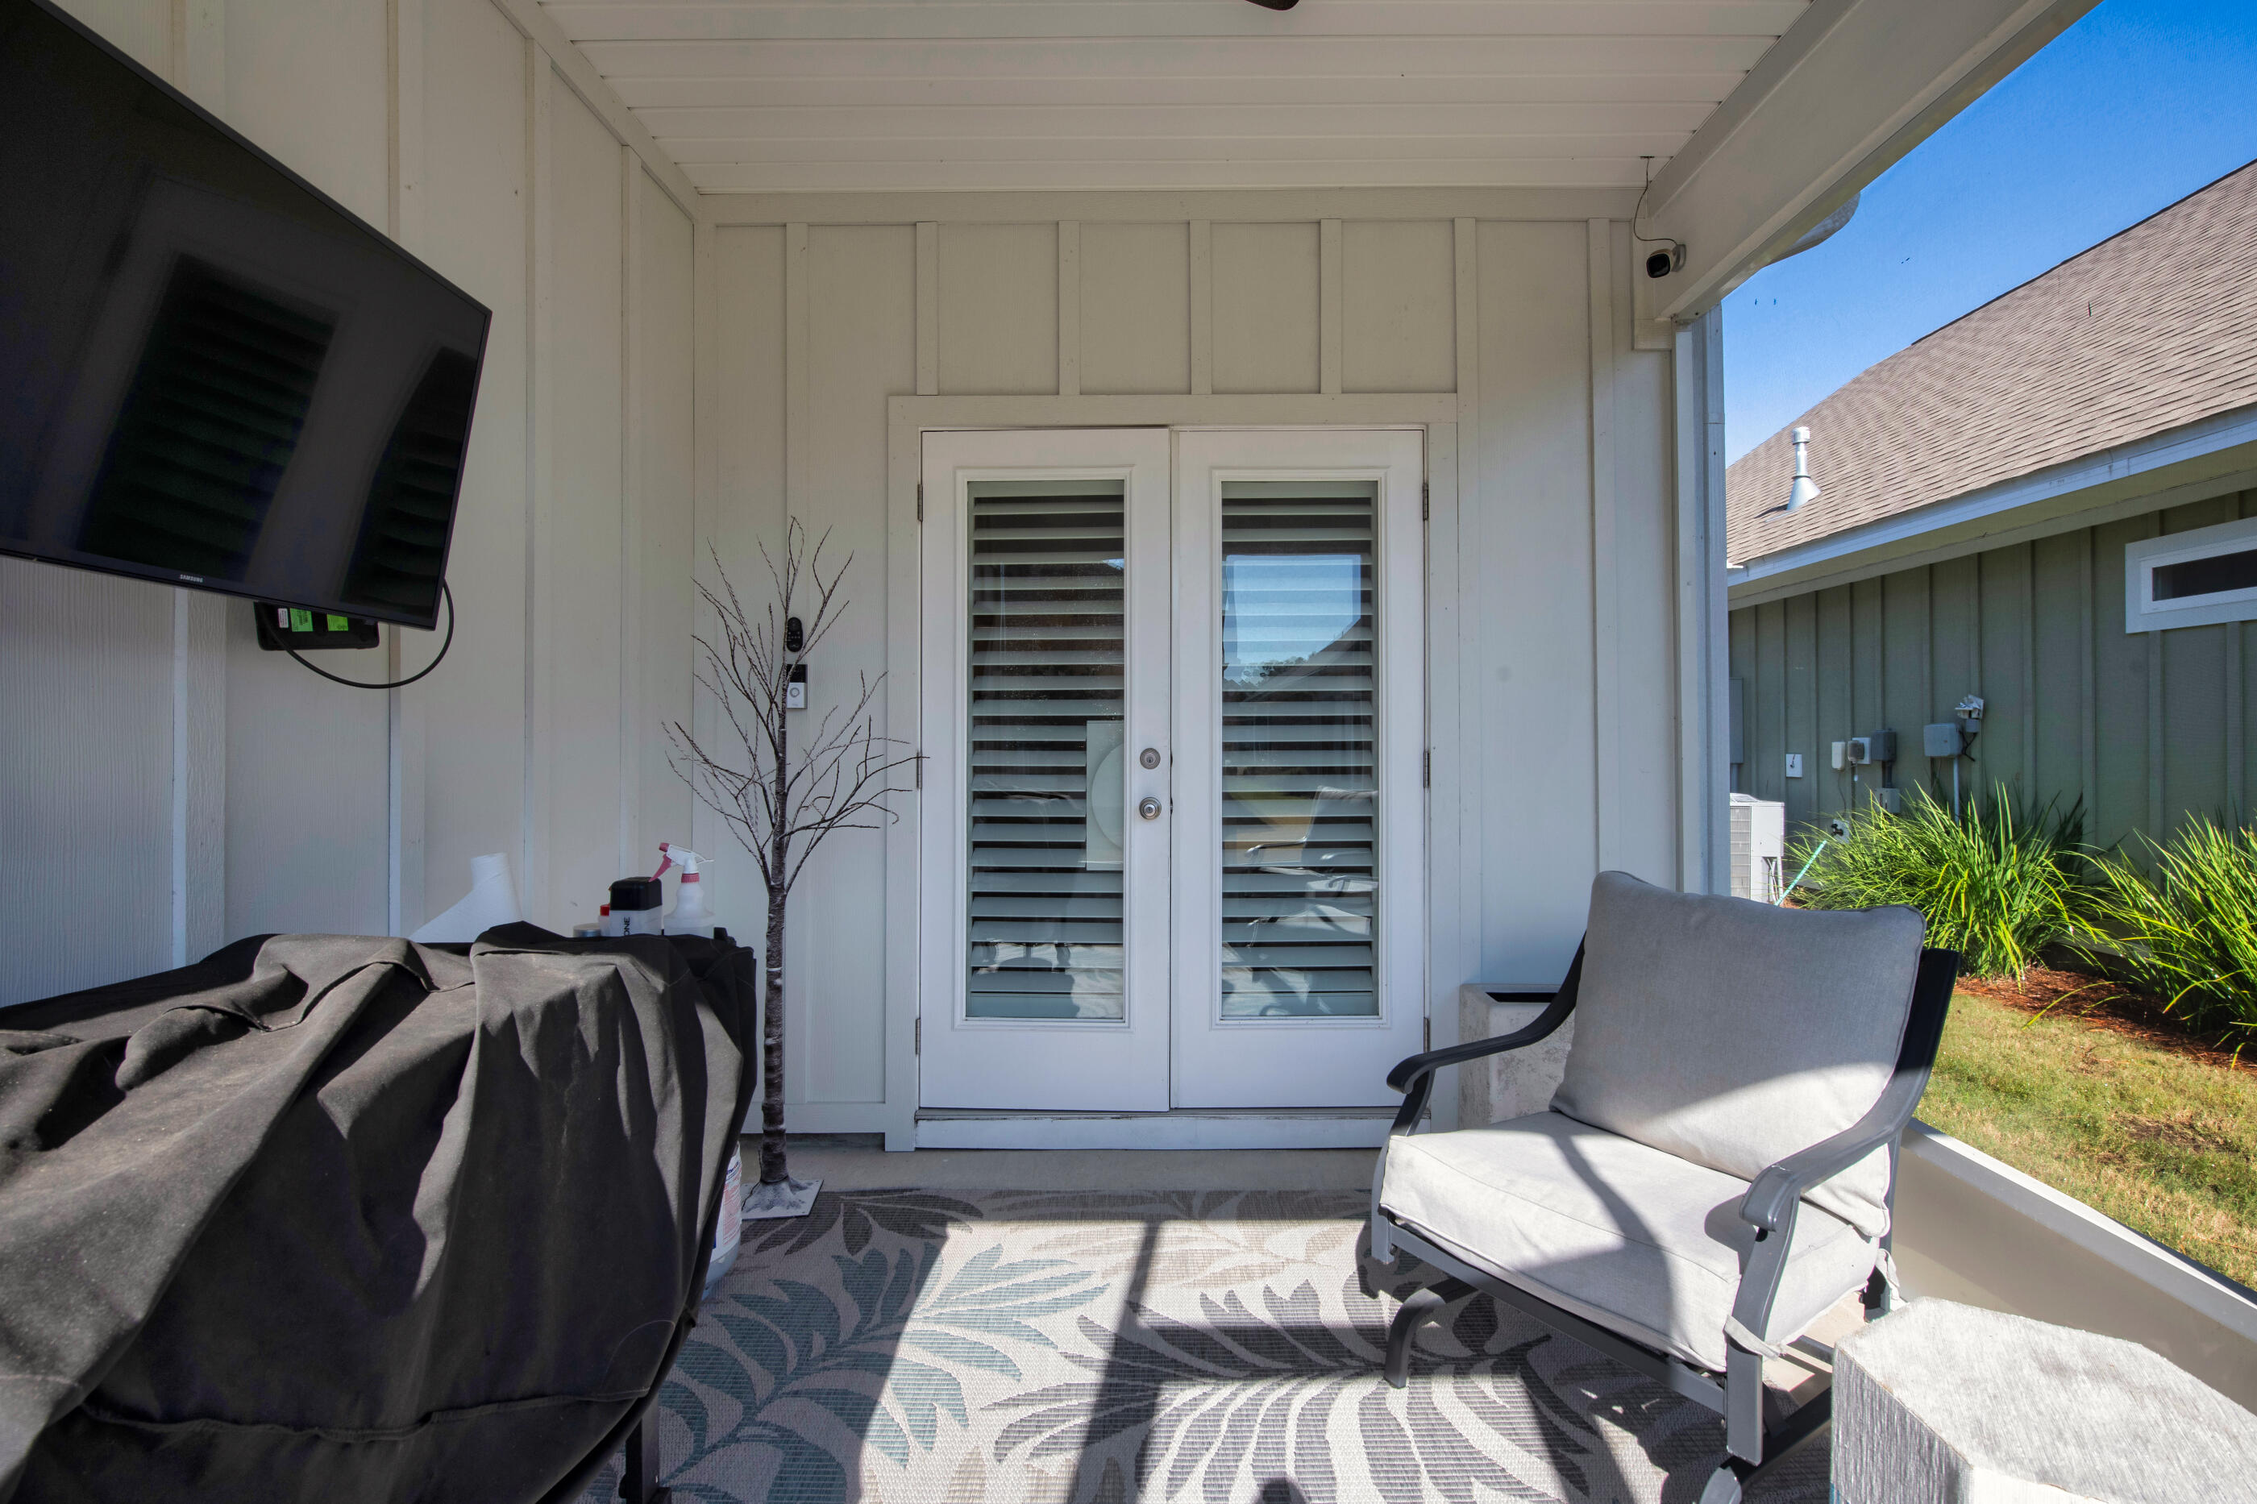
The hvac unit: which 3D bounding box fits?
[{"bbox_3d":[4.780,0.785,8.270,0.770,0.860,0.760,0,0,0],"label":"hvac unit"}]

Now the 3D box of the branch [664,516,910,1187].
[{"bbox_3d":[-0.895,0.285,2.670,0.660,1.800,0.560,0,0,0],"label":"branch"}]

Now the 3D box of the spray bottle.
[{"bbox_3d":[-0.800,0.279,1.810,0.110,0.235,0.088,0,0,-16],"label":"spray bottle"}]

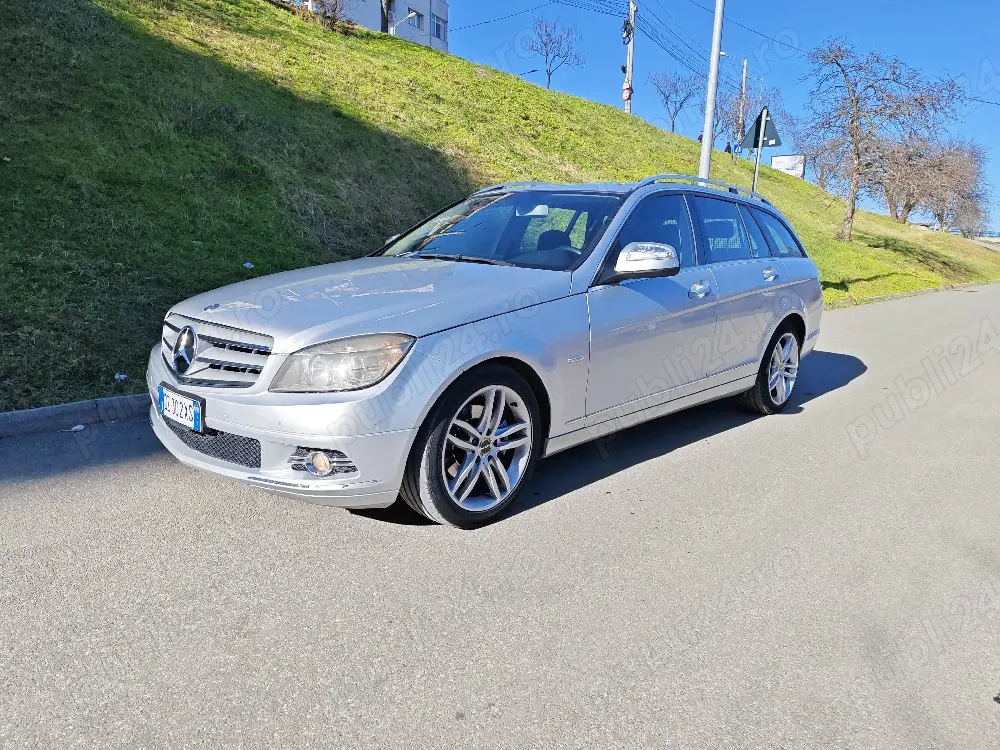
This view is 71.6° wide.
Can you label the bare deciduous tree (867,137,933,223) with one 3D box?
[{"bbox_3d":[24.255,-11.692,41.559,3.956,4.986,3.956,7,12,29],"label":"bare deciduous tree"}]

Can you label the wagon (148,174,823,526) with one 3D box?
[{"bbox_3d":[0.390,-0.420,4.181,1.830,1.460,4.596,11,14,43],"label":"wagon"}]

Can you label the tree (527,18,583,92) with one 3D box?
[{"bbox_3d":[3.079,-17.302,37.693,3.153,4.071,3.153,2,10,4],"label":"tree"}]

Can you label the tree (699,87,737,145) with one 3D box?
[{"bbox_3d":[17.613,-20.514,55.630,3.800,4.983,4.180,4,11,16],"label":"tree"}]

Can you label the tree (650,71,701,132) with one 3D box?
[{"bbox_3d":[12.371,-18.908,48.682,3.651,4.396,3.651,4,10,13],"label":"tree"}]

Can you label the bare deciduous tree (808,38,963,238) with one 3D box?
[{"bbox_3d":[15.530,-9.140,27.319,6.147,7.701,5.840,7,12,28],"label":"bare deciduous tree"}]

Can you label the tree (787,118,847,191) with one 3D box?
[{"bbox_3d":[24.254,-16.674,52.511,4.544,5.534,4.544,6,11,23],"label":"tree"}]

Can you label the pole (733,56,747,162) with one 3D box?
[{"bbox_3d":[19.773,-21.437,56.317,0.320,8.327,0.320,5,11,18],"label":"pole"}]

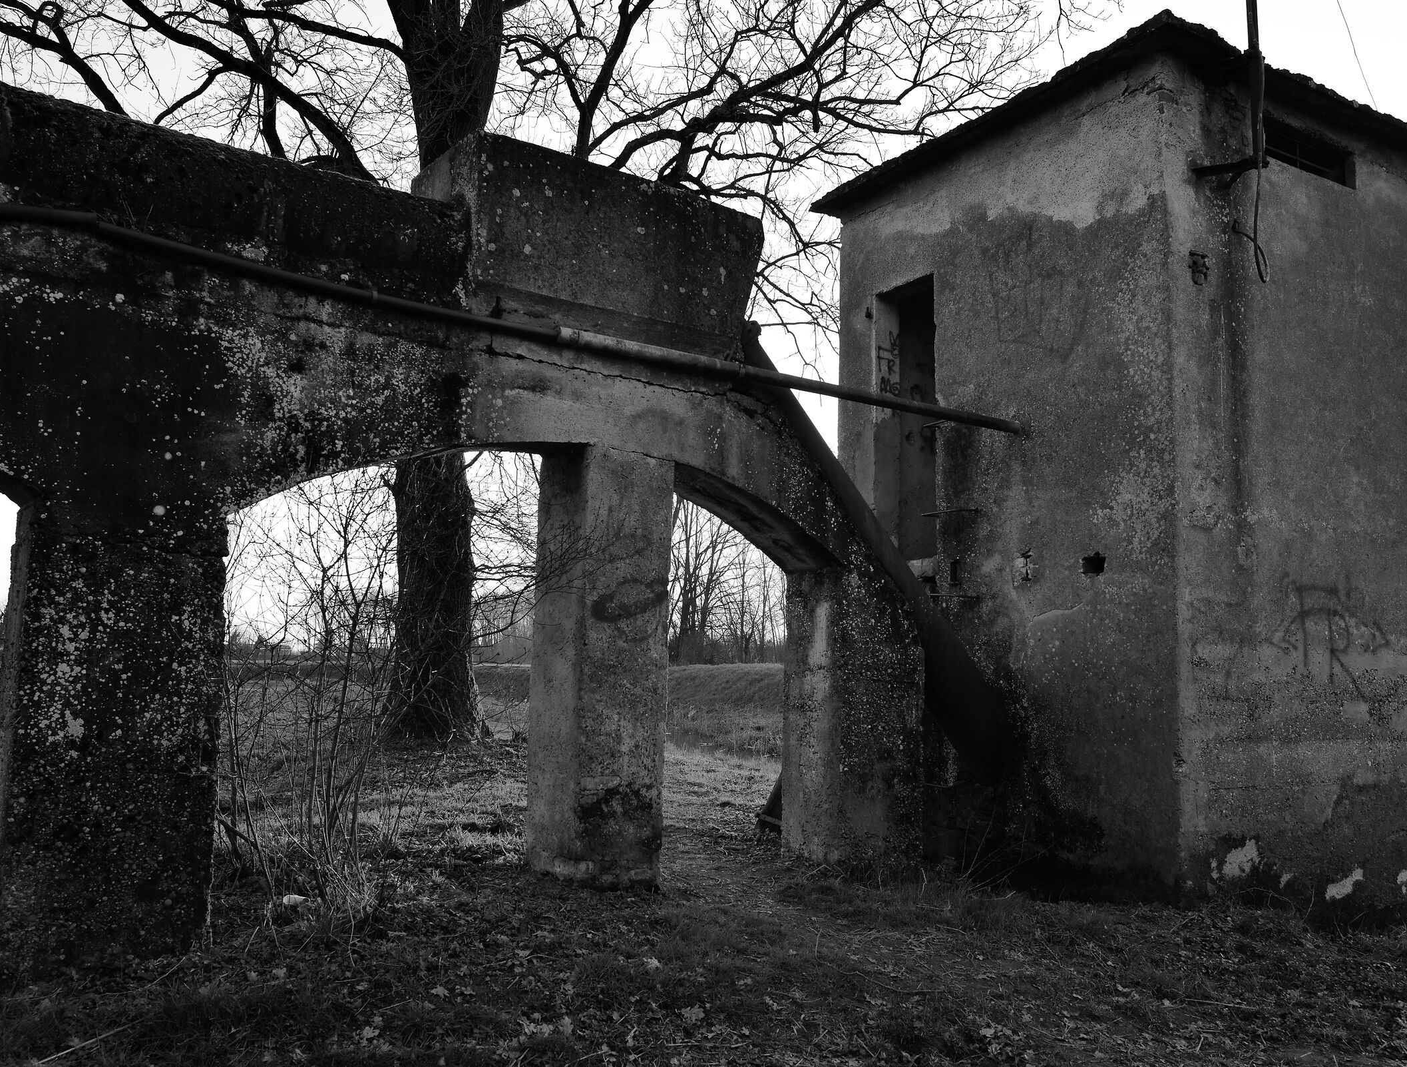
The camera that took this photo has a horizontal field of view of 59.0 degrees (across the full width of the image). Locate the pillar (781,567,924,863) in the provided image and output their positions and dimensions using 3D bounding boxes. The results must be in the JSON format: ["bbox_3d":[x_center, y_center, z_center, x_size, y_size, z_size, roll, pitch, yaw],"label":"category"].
[{"bbox_3d":[0.981,1.173,8.125,0.735,1.830,0.535,6,-8,-36],"label":"pillar"}]

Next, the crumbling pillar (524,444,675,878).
[{"bbox_3d":[-0.582,0.745,7.004,0.550,2.340,0.540,6,-8,-36],"label":"crumbling pillar"}]

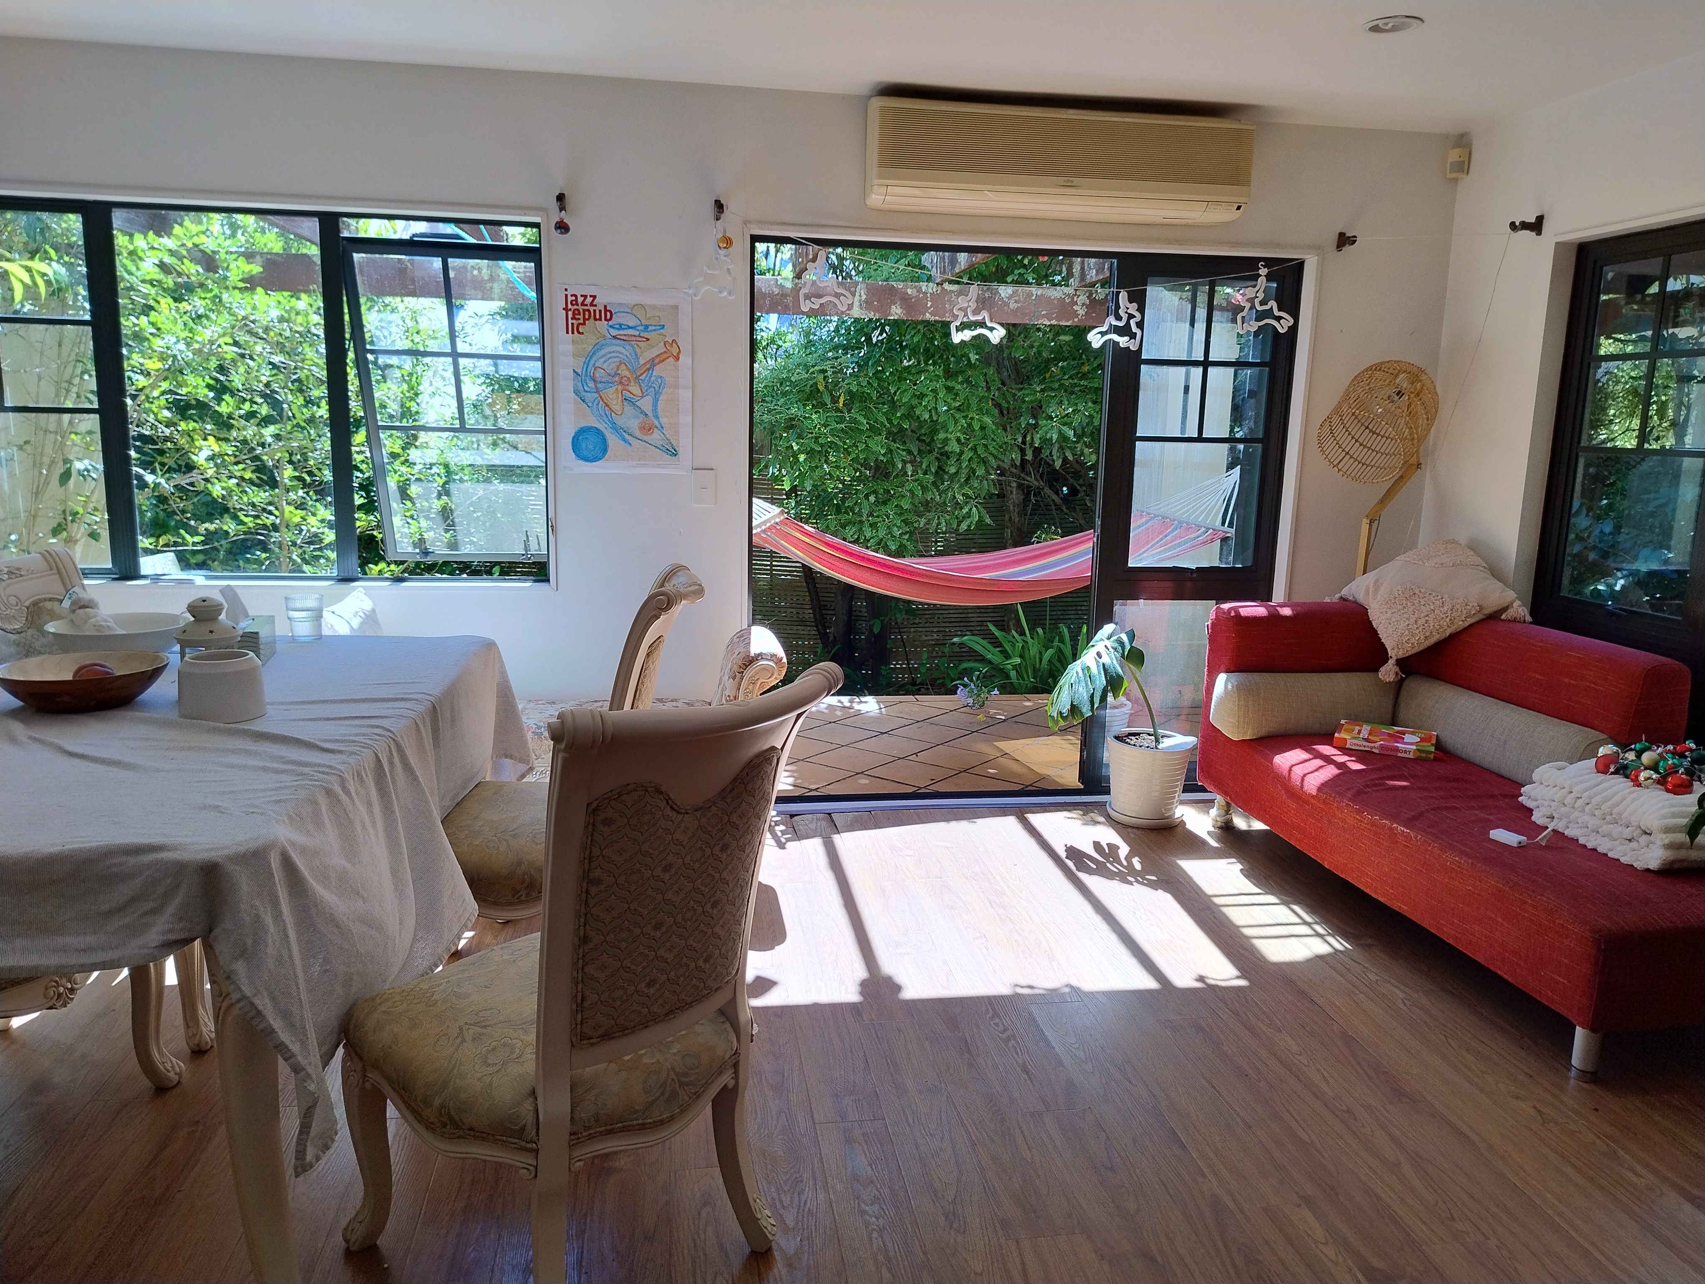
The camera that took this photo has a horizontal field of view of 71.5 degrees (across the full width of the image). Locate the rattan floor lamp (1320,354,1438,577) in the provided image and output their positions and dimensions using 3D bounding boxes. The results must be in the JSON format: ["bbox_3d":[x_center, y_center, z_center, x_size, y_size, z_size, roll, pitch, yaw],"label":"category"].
[{"bbox_3d":[1.792,-0.174,4.192,0.460,1.612,0.360,-8,14,-41],"label":"rattan floor lamp"}]

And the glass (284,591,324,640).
[{"bbox_3d":[-1.421,-0.064,3.084,0.100,0.112,0.100,0,11,-9],"label":"glass"}]

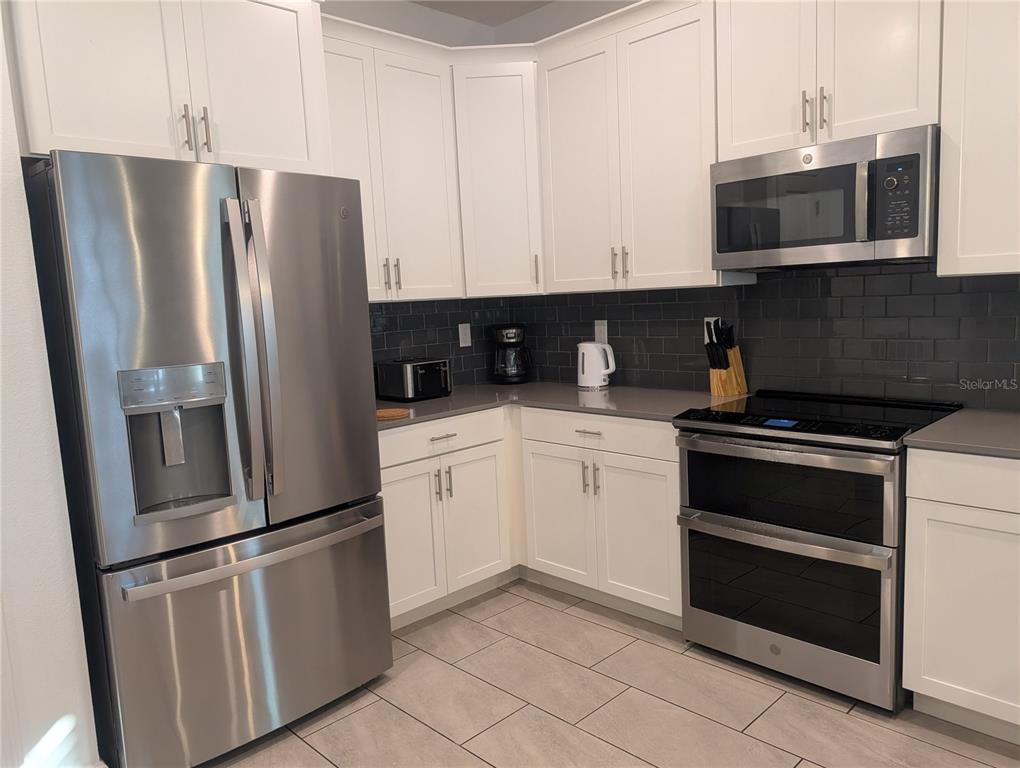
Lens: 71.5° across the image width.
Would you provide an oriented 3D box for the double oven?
[{"bbox_3d":[1.150,0.550,2.677,0.718,0.907,0.760,-9,9,-44],"label":"double oven"}]

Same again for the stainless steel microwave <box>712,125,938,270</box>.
[{"bbox_3d":[1.195,-0.646,2.640,0.430,0.411,0.759,-9,9,-44],"label":"stainless steel microwave"}]

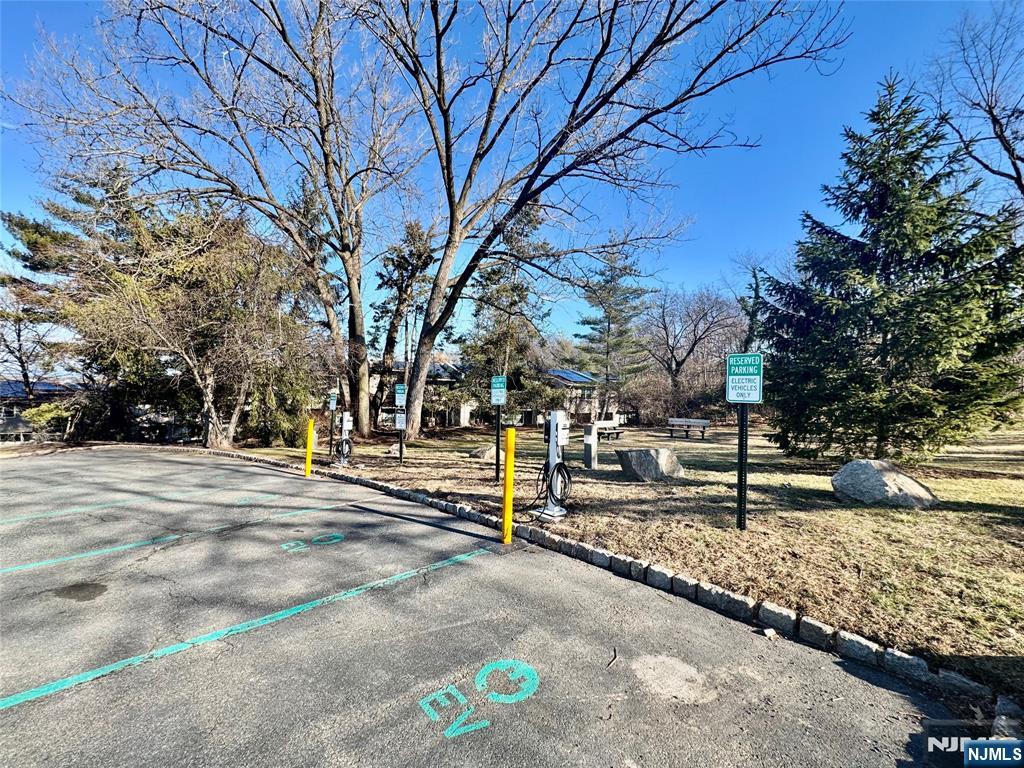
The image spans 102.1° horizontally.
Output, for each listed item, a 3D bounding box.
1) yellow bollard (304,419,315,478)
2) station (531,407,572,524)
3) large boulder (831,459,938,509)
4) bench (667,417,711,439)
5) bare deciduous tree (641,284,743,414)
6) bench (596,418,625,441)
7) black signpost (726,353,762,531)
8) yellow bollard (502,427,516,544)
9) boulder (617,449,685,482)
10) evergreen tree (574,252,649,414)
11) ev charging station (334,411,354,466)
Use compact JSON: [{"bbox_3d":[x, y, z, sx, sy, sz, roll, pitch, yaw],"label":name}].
[{"bbox_3d":[-4.150,1.328,8.500,0.105,1.190,0.105,-1,-4,41],"label":"yellow bollard"},{"bbox_3d":[0.462,0.906,4.720,0.320,1.200,0.340,4,-4,-44],"label":"station"},{"bbox_3d":[4.456,1.161,4.980,0.920,0.520,0.720,-1,-4,38],"label":"large boulder"},{"bbox_3d":[7.120,1.785,16.800,1.660,0.820,0.620,-1,-4,40],"label":"bench"},{"bbox_3d":[15.171,-2.747,35.000,8.000,10.800,7.500,1,-3,0],"label":"bare deciduous tree"},{"bbox_3d":[3.956,1.866,16.800,1.680,0.820,0.620,4,-4,-41],"label":"bench"},{"bbox_3d":[2.166,0.537,3.870,0.305,1.640,0.070,-1,-4,42],"label":"black signpost"},{"bbox_3d":[-0.028,1.058,4.290,0.105,1.190,0.105,1,-3,0],"label":"yellow bollard"},{"bbox_3d":[2.275,1.332,6.850,0.980,0.520,0.700,-1,-4,37],"label":"boulder"},{"bbox_3d":[8.890,-4.512,37.000,6.300,14.600,6.300,1,-3,0],"label":"evergreen tree"},{"bbox_3d":[-3.643,1.202,9.050,0.340,1.180,0.360,4,-4,-44],"label":"ev charging station"}]

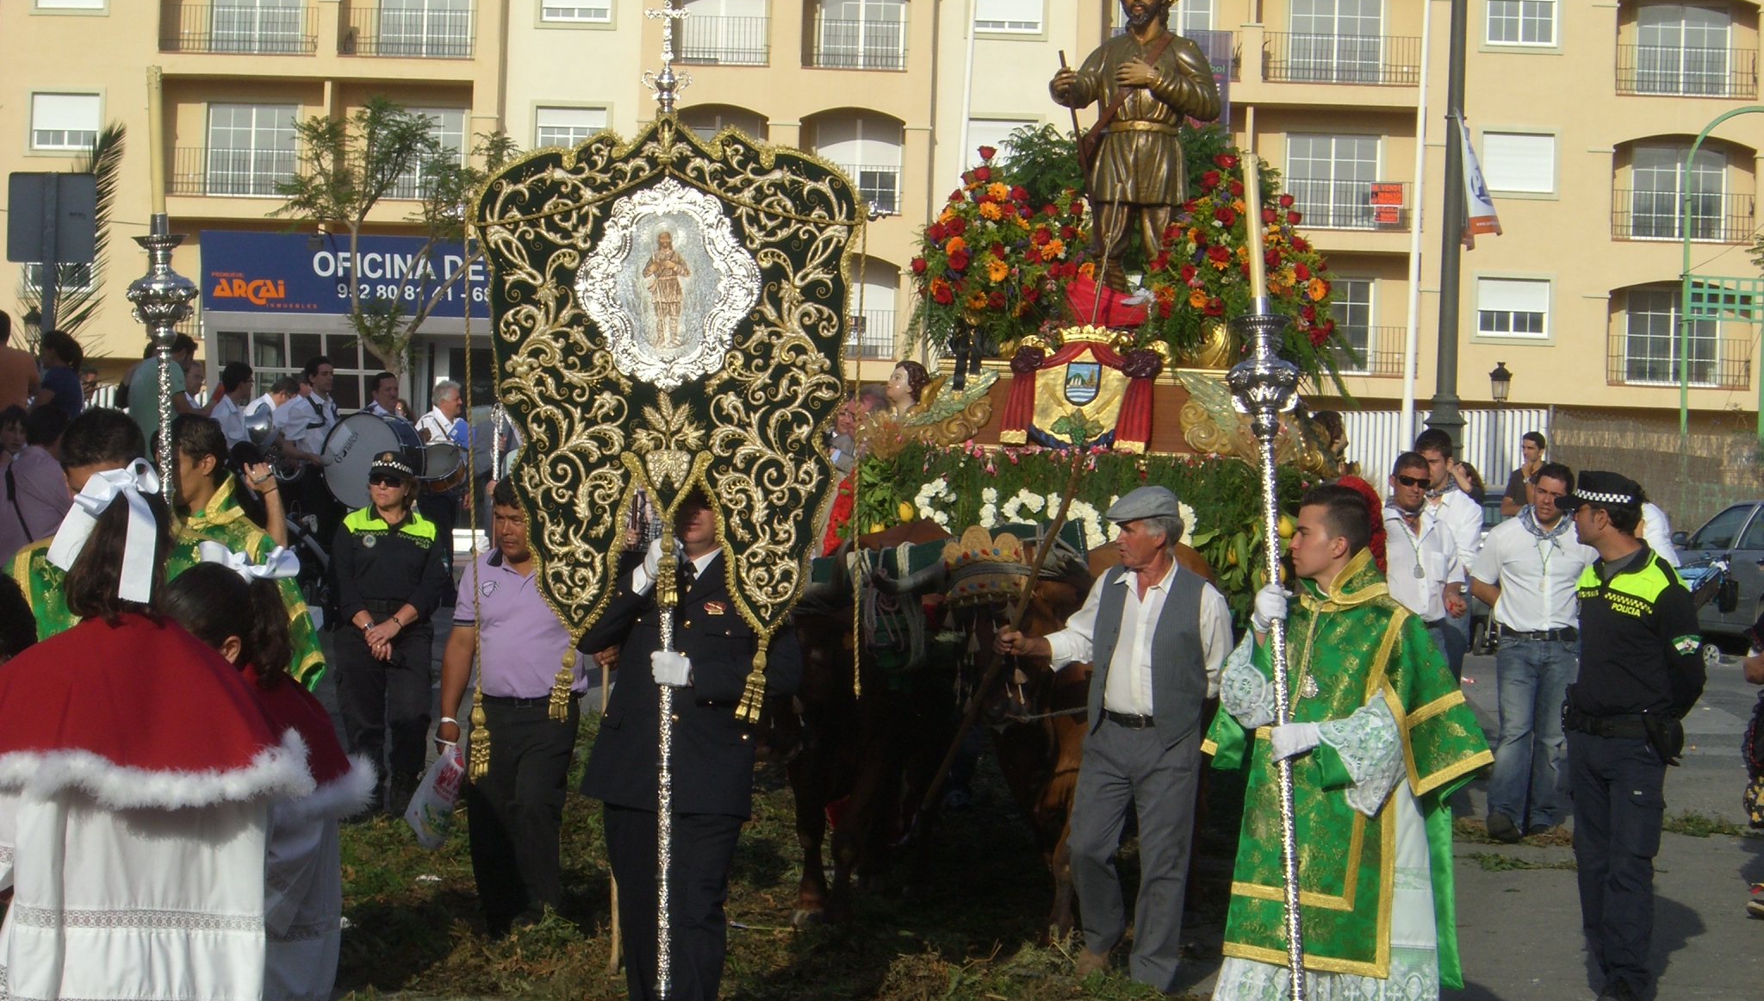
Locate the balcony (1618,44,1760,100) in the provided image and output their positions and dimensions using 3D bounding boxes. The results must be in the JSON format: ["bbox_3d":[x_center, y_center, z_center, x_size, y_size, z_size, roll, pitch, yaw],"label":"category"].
[{"bbox_3d":[16.330,-8.668,97.324,2.900,1.060,0.900,2,0,5],"label":"balcony"}]

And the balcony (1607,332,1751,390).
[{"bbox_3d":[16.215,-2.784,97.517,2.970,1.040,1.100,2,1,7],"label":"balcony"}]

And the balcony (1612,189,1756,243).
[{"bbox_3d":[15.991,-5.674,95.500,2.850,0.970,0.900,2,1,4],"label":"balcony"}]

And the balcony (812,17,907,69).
[{"bbox_3d":[-0.498,-9.365,98.797,2.120,1.070,0.900,2,0,5],"label":"balcony"}]

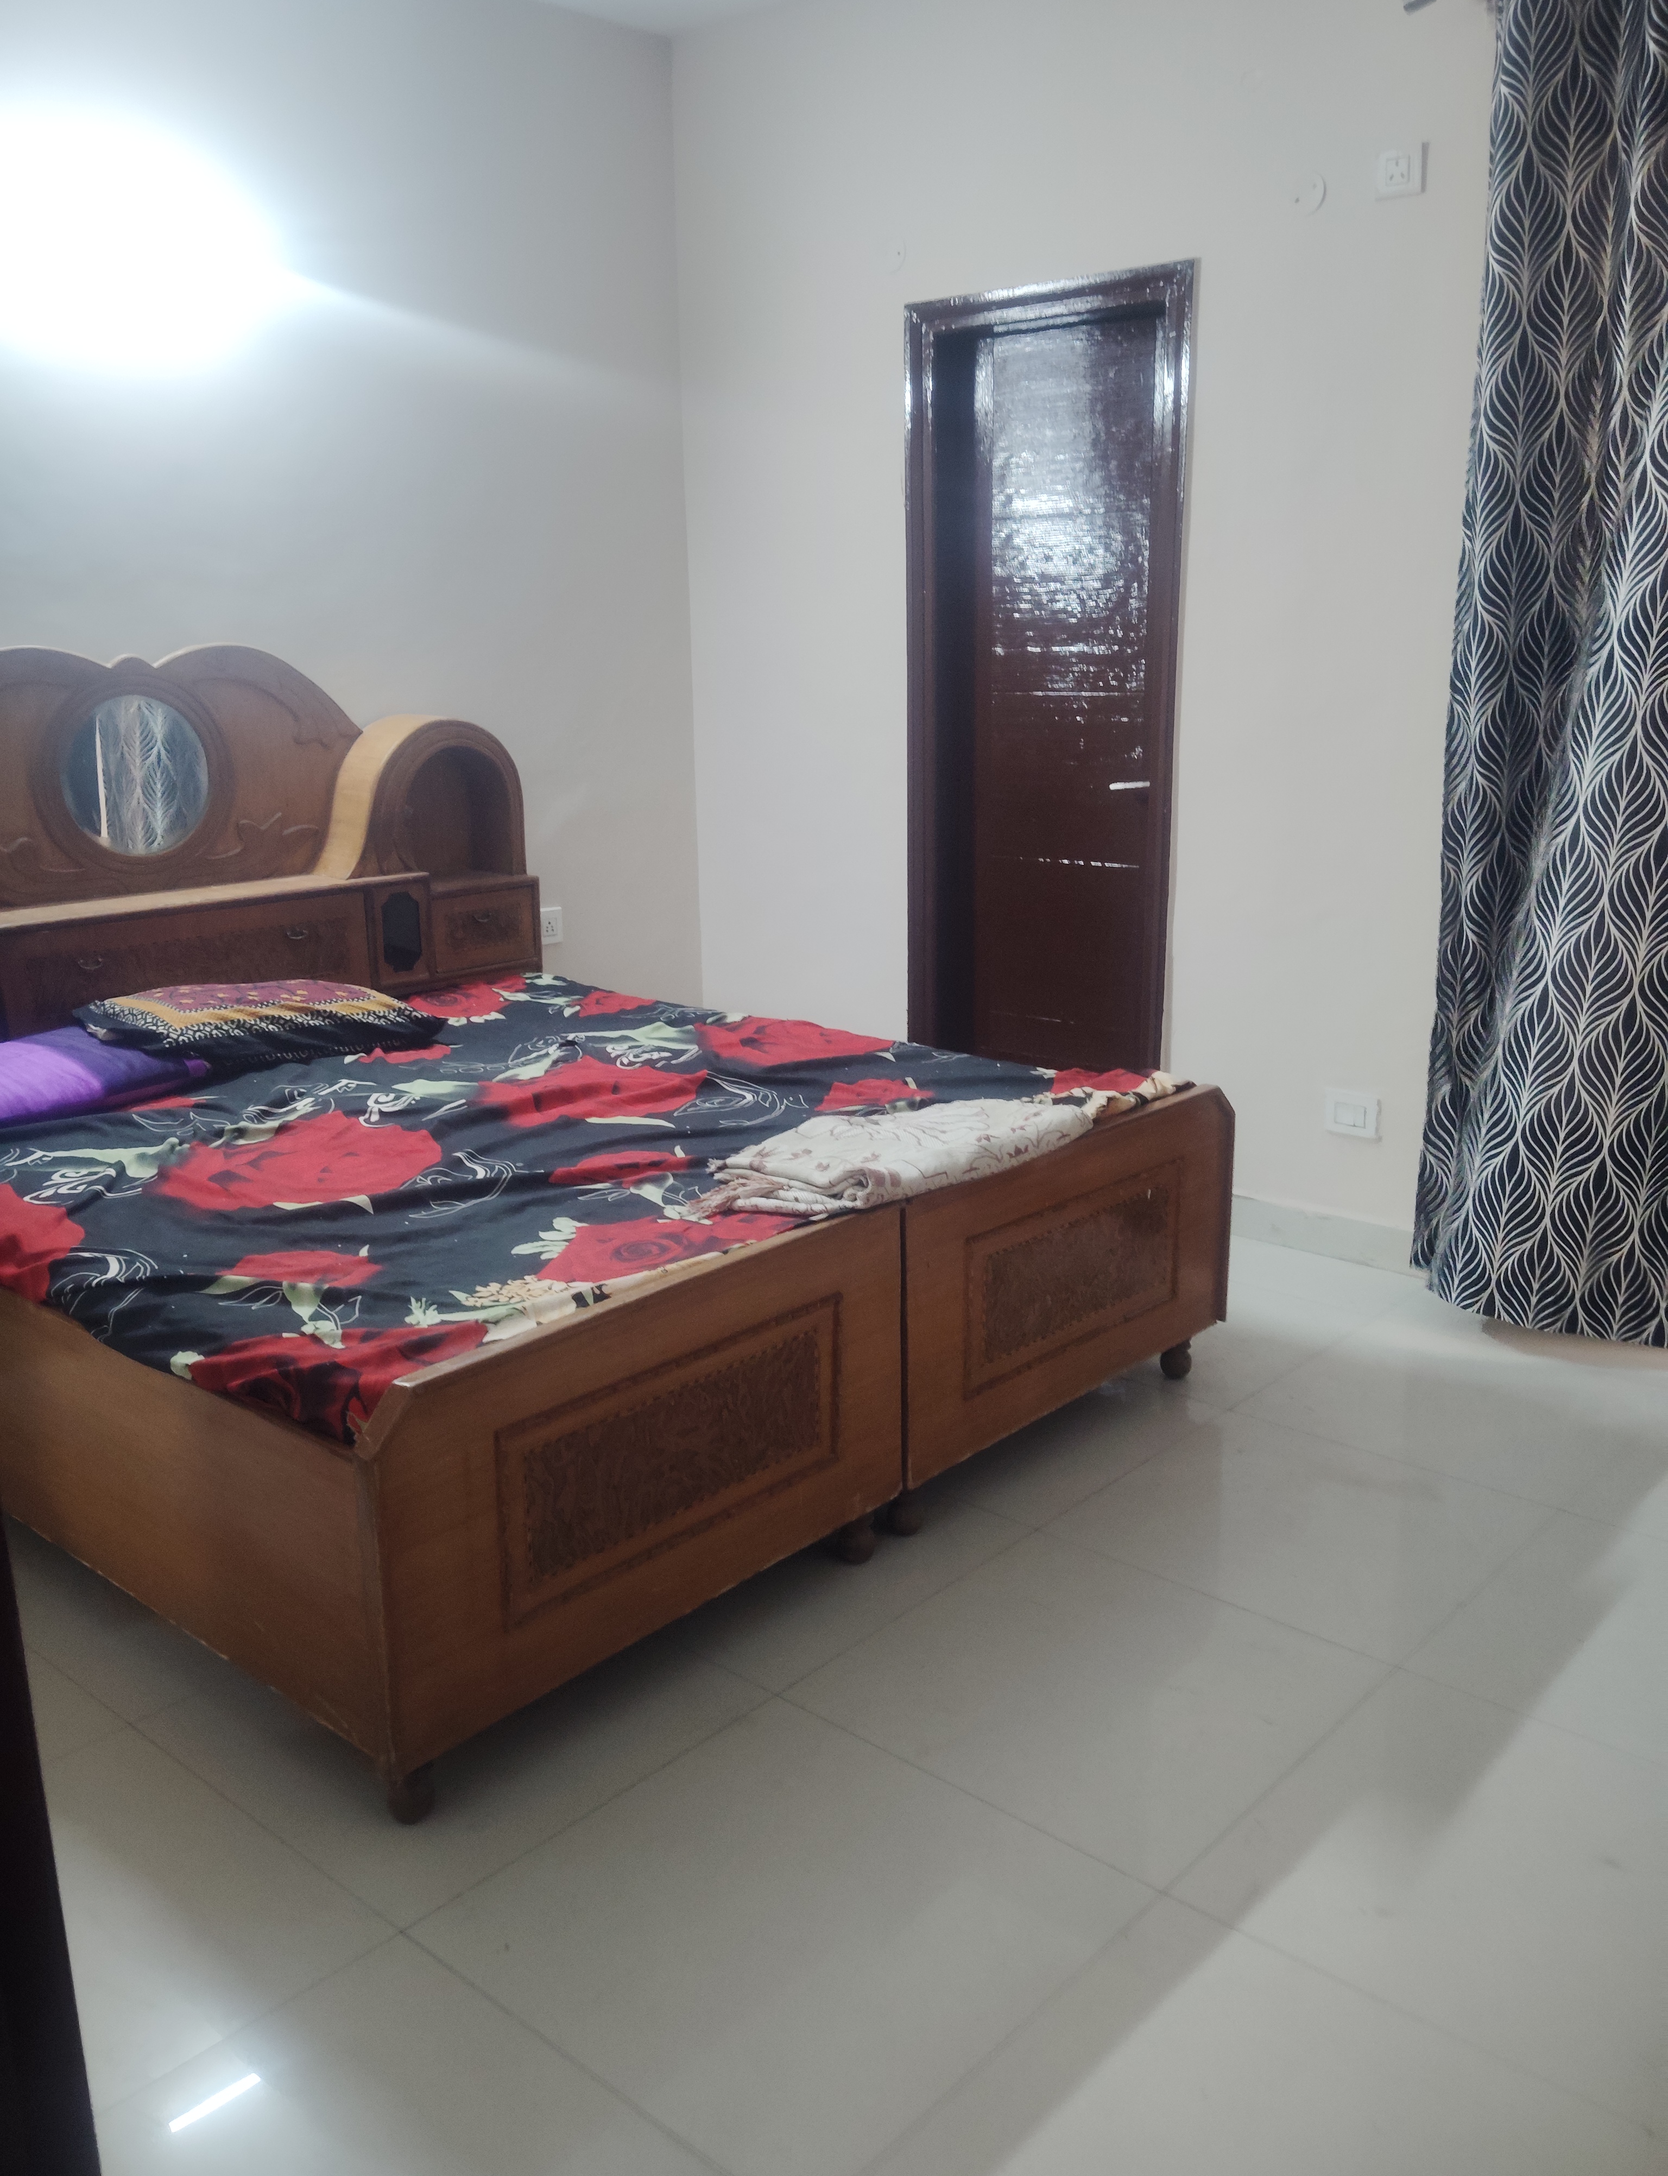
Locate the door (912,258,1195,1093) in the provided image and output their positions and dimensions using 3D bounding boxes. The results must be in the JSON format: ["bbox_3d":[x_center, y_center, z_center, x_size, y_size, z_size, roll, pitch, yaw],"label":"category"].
[{"bbox_3d":[0.526,-0.805,4.420,0.800,2.155,0.150,11,18,40],"label":"door"}]

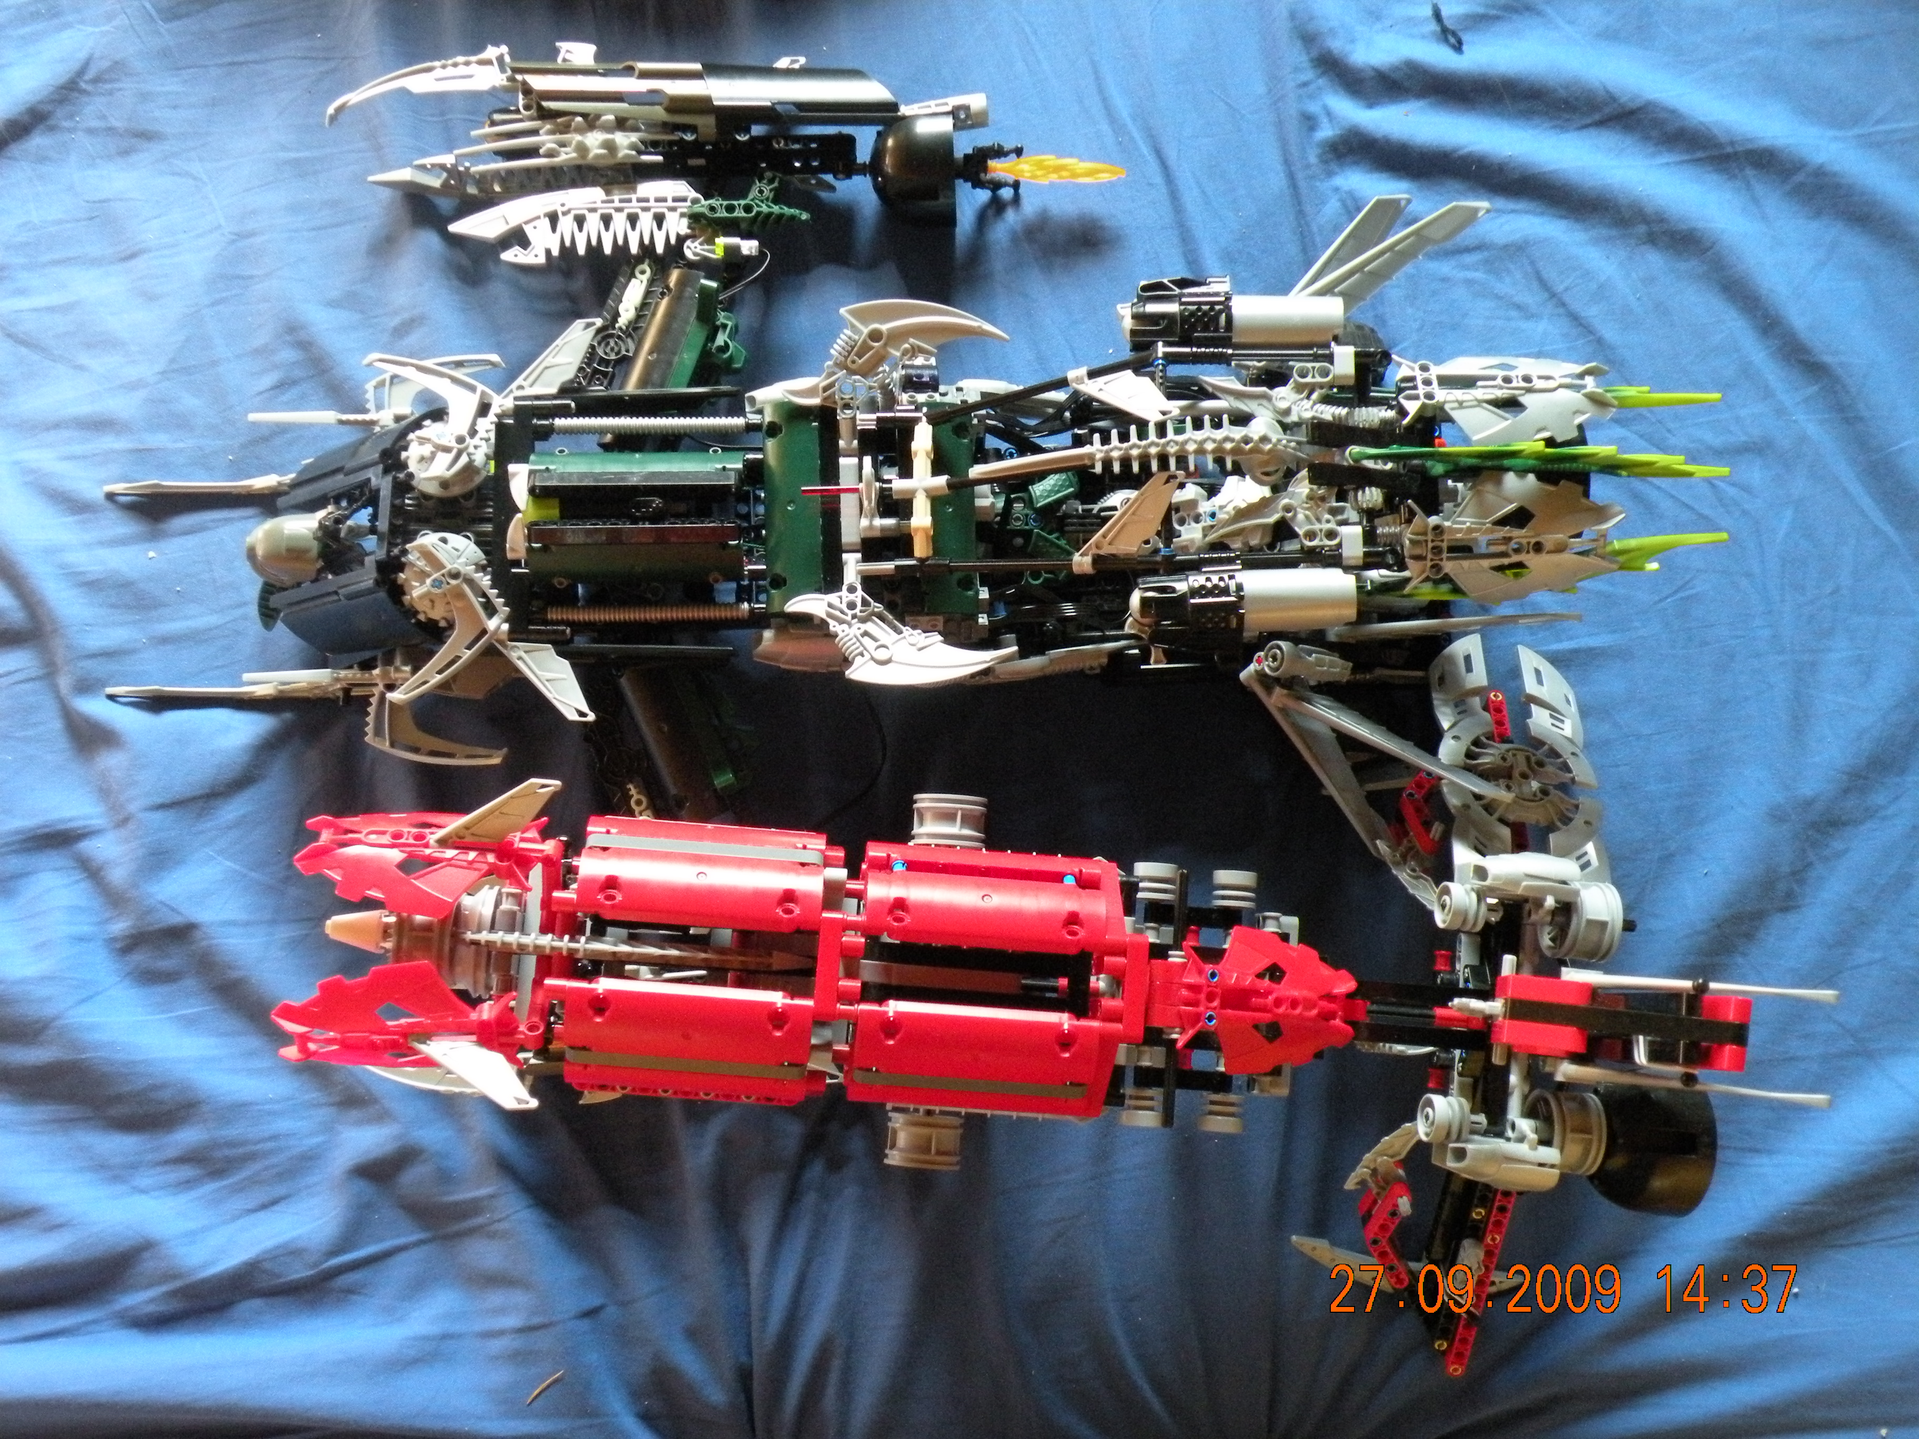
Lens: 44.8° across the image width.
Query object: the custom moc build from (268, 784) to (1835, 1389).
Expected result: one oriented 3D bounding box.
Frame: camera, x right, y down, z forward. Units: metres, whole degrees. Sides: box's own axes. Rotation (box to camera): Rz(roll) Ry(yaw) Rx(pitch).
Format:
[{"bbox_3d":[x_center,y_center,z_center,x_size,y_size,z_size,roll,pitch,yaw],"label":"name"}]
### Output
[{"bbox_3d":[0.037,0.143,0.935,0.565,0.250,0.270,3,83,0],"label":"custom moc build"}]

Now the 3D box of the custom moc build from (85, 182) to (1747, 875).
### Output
[{"bbox_3d":[-0.036,-0.079,0.991,0.670,0.200,0.295,-1,83,0],"label":"custom moc build"}]

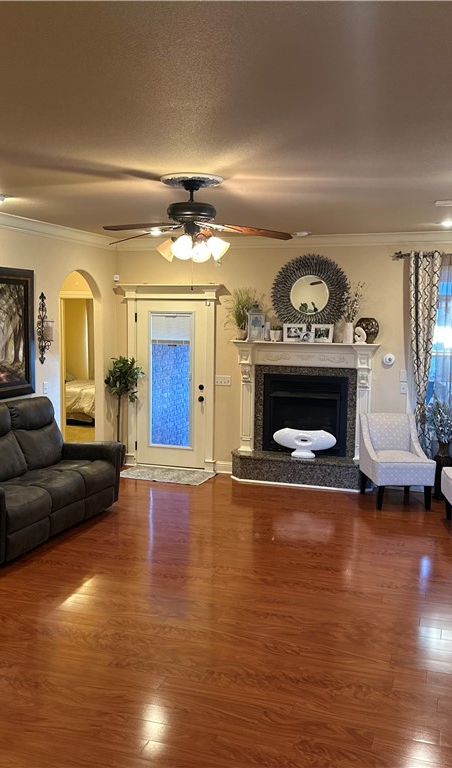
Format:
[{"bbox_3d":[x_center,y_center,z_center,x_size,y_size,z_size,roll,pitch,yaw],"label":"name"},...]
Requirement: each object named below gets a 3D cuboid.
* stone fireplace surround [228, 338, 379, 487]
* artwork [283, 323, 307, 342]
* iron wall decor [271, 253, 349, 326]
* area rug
[{"bbox_3d":[0.845,0.323,7.835,1.610,1.575,0.340,3,6,19],"label":"stone fireplace surround"},{"bbox_3d":[0.765,-0.565,7.915,0.255,0.200,0.040,3,6,19],"label":"artwork"},{"bbox_3d":[0.928,-0.967,7.809,0.890,0.880,0.050,3,6,19],"label":"iron wall decor"},{"bbox_3d":[-0.708,1.063,8.300,1.088,0.012,0.644,3,6,19],"label":"area rug"}]

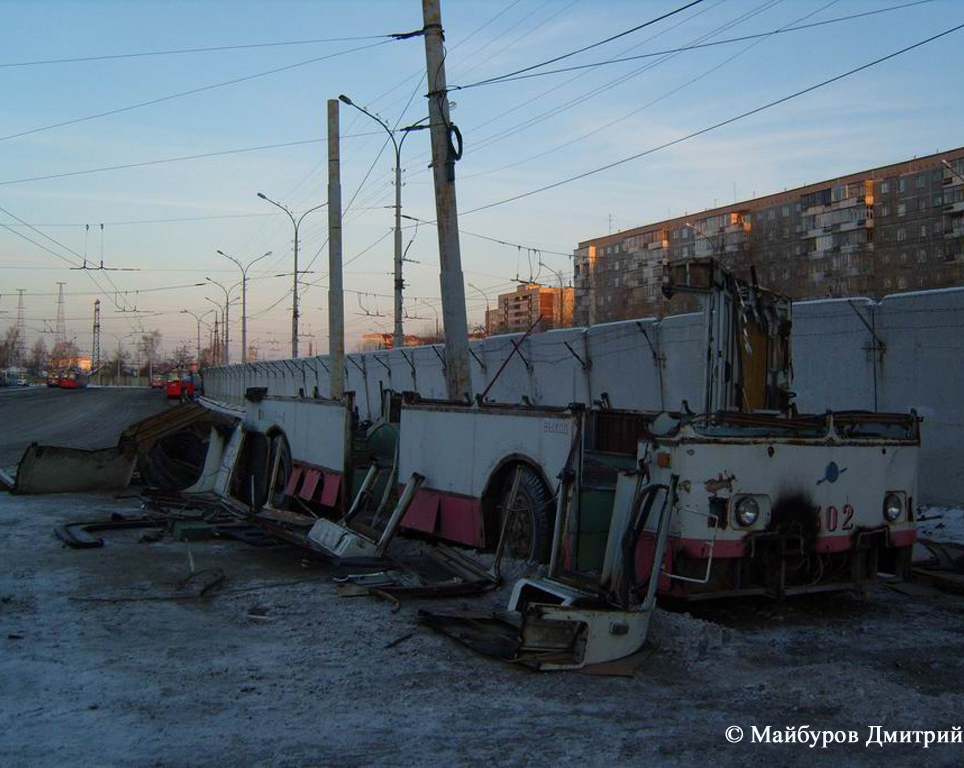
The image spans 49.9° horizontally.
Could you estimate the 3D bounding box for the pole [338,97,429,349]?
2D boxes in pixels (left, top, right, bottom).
[{"bbox_3d":[-3.795,-5.589,46.500,5.100,14.200,0.450,0,0,-18],"label":"pole"}]

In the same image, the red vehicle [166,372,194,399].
[{"bbox_3d":[-30.752,-0.343,105.484,2.500,3.000,11.500,0,0,-17],"label":"red vehicle"}]

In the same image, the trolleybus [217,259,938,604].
[{"bbox_3d":[-0.478,0.269,12.696,2.500,2.850,11.700,1,0,-31],"label":"trolleybus"}]

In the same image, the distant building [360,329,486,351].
[{"bbox_3d":[-22.600,-9.810,407.000,48.000,18.400,15.000,0,0,-9],"label":"distant building"}]

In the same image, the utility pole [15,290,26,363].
[{"bbox_3d":[-156.003,-16.310,350.000,3.500,32.000,3.500,0,0,-24],"label":"utility pole"}]

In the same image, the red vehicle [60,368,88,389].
[{"bbox_3d":[-58.157,-0.595,147.527,2.500,3.000,11.500,0,0,-16],"label":"red vehicle"}]

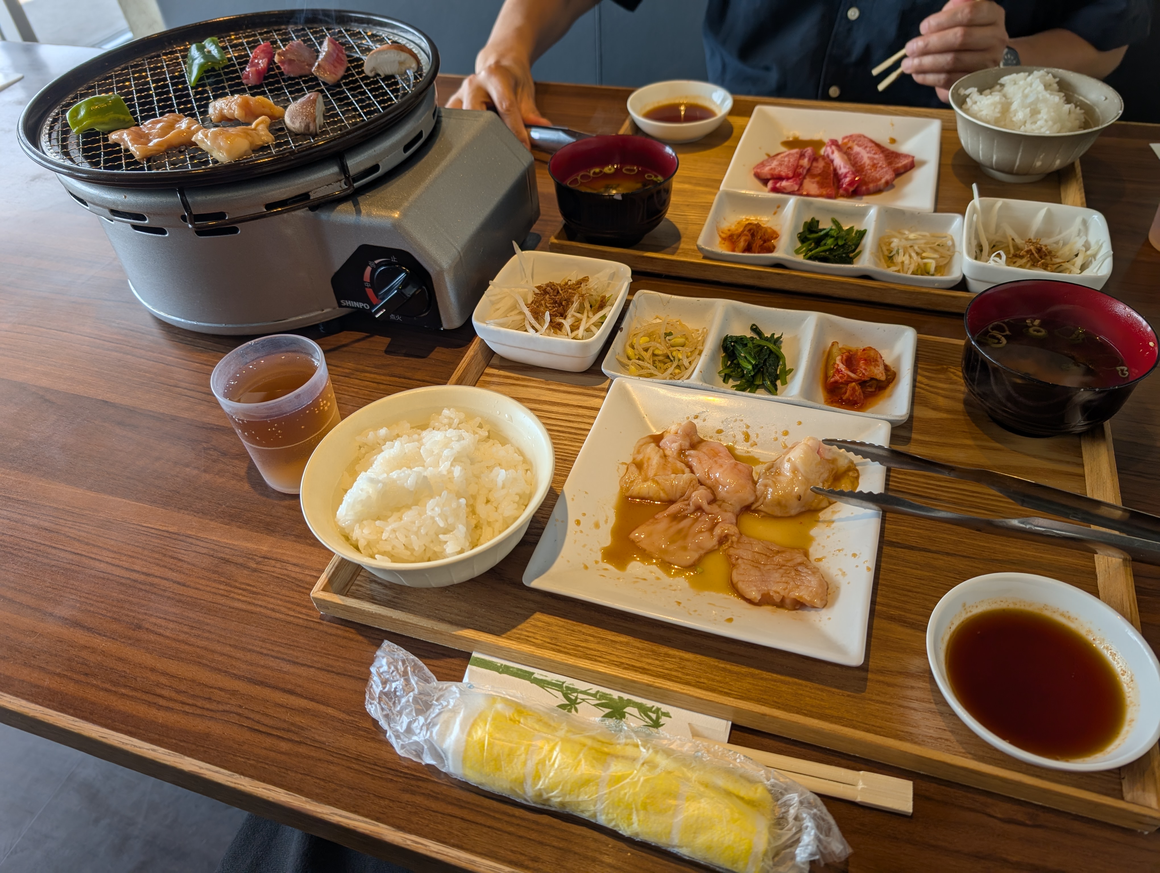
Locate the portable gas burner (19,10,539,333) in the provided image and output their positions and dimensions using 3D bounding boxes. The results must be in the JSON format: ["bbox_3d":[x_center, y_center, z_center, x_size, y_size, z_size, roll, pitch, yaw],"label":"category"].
[{"bbox_3d":[-0.258,-0.245,0.733,0.402,0.163,0.346,12,48,16],"label":"portable gas burner"}]

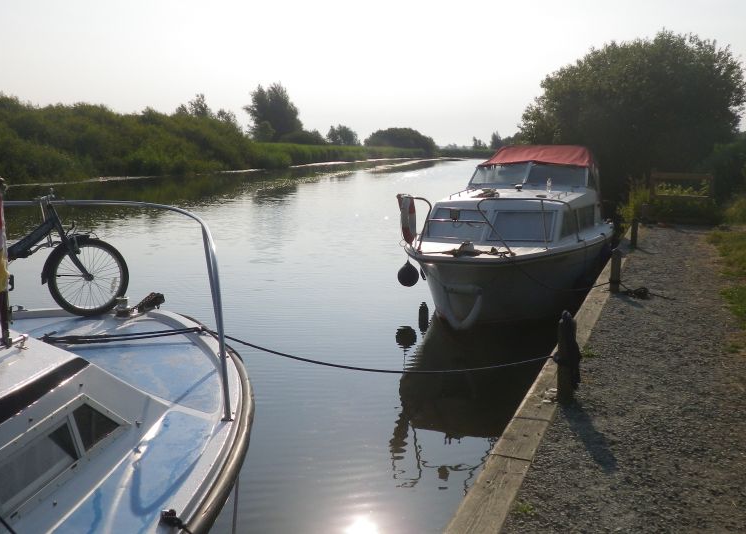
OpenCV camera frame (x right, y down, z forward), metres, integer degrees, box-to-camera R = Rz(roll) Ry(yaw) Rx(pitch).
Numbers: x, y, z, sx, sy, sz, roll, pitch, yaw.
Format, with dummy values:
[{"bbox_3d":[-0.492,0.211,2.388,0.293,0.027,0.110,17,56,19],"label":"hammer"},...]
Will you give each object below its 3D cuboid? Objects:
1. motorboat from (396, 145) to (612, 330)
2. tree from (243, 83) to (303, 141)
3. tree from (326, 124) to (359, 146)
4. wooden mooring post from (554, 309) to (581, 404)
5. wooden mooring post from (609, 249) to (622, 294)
[{"bbox_3d":[2.140,-0.608,10.037,2.400,2.300,6.500,4,10,22],"label":"motorboat"},{"bbox_3d":[-14.402,-20.758,101.983,8.300,11.230,8.000,-1,10,-8],"label":"tree"},{"bbox_3d":[-7.841,-32.505,181.966,8.200,8.113,8.000,0,9,-2],"label":"tree"},{"bbox_3d":[1.241,0.575,4.472,0.140,0.596,0.140,4,10,23],"label":"wooden mooring post"},{"bbox_3d":[2.770,0.039,8.015,0.120,0.489,0.120,4,10,23],"label":"wooden mooring post"}]

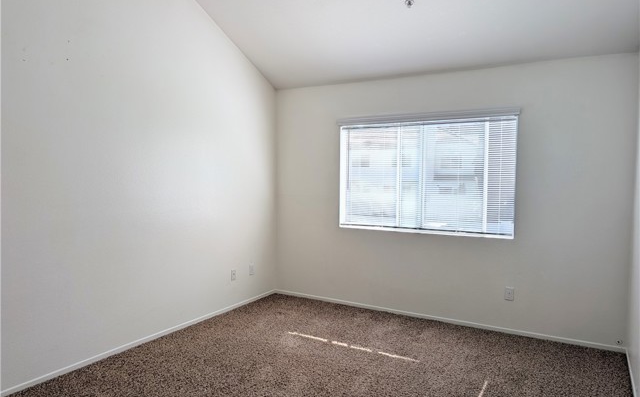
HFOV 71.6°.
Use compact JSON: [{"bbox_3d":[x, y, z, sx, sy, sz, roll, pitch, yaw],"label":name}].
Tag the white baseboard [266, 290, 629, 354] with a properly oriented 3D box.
[{"bbox_3d":[0.983,1.191,4.503,3.507,0.044,0.016,2,3,30],"label":"white baseboard"}]

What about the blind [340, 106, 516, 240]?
[{"bbox_3d":[0.999,-0.247,4.471,1.843,1.177,0.110,2,3,30],"label":"blind"}]

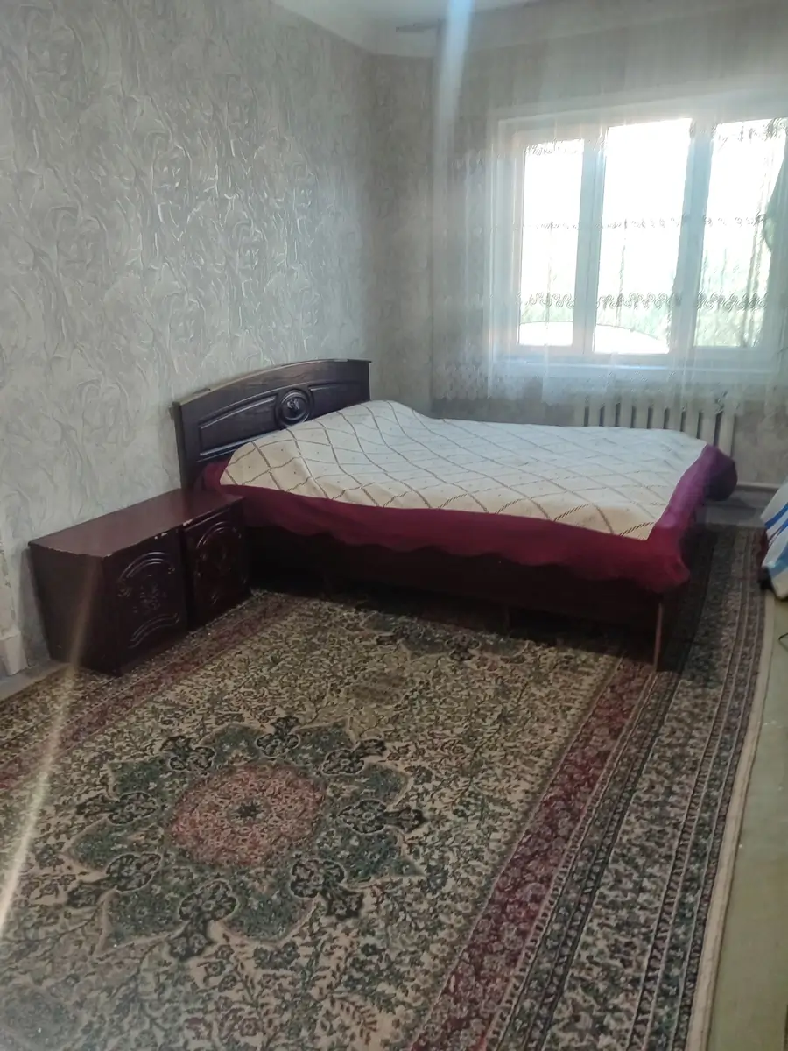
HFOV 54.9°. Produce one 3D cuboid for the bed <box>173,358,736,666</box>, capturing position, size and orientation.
[{"bbox_3d":[0.384,-0.292,3.695,2.104,0.908,1.778,8,20,24],"label":"bed"}]

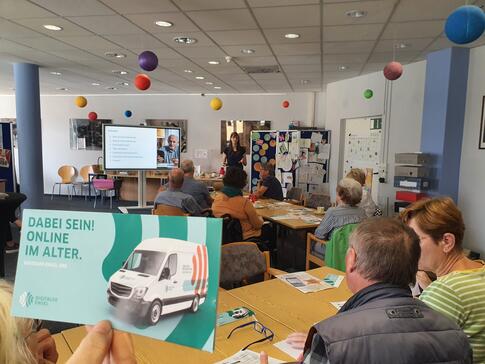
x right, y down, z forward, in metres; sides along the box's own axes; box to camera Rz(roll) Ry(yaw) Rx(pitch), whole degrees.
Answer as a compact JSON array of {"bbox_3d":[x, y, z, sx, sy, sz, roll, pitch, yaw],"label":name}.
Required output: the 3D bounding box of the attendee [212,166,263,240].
[{"bbox_3d":[-0.048,0.443,3.932,0.550,1.220,0.760,3,6,20],"label":"attendee"}]

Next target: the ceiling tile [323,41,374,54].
[{"bbox_3d":[1.276,-1.630,4.412,0.615,0.030,0.600,3,6,12],"label":"ceiling tile"}]

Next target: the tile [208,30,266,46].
[{"bbox_3d":[-0.047,-1.647,4.160,0.620,0.030,0.610,2,6,12],"label":"tile"}]

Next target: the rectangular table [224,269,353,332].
[{"bbox_3d":[0.417,0.937,1.754,0.700,0.740,0.760,-3,7,-35],"label":"rectangular table"}]

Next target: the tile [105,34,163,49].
[{"bbox_3d":[-1.263,-1.698,4.421,0.620,0.030,0.610,2,6,12],"label":"tile"}]

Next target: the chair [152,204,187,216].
[{"bbox_3d":[-0.685,0.617,4.099,0.520,0.810,0.540,4,7,25],"label":"chair"}]

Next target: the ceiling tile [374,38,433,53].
[{"bbox_3d":[1.907,-1.631,4.359,0.620,0.030,0.610,2,6,12],"label":"ceiling tile"}]

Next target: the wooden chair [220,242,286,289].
[{"bbox_3d":[0.088,0.846,2.129,0.570,0.830,0.570,-3,7,-35],"label":"wooden chair"}]

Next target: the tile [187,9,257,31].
[{"bbox_3d":[-0.176,-1.569,3.521,0.615,0.030,0.600,3,6,12],"label":"tile"}]

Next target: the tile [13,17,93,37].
[{"bbox_3d":[-1.979,-1.651,3.908,0.615,0.030,0.600,3,6,12],"label":"tile"}]

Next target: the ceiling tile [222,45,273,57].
[{"bbox_3d":[0.075,-1.684,4.670,0.615,0.030,0.600,3,6,12],"label":"ceiling tile"}]

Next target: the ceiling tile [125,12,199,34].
[{"bbox_3d":[-0.784,-1.612,3.700,0.620,0.030,0.610,2,6,12],"label":"ceiling tile"}]

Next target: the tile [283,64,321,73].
[{"bbox_3d":[0.948,-1.803,5.800,0.620,0.030,0.610,2,6,12],"label":"tile"}]

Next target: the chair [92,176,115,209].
[{"bbox_3d":[-3.037,0.207,8.038,0.480,0.700,0.460,0,6,-15],"label":"chair"}]

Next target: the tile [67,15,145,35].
[{"bbox_3d":[-1.378,-1.624,3.779,0.615,0.030,0.600,3,6,12],"label":"tile"}]

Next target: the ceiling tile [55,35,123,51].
[{"bbox_3d":[-1.853,-1.708,4.482,0.615,0.030,0.600,3,6,12],"label":"ceiling tile"}]

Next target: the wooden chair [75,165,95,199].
[{"bbox_3d":[-3.952,0.017,9.270,0.500,0.810,0.520,0,6,-13],"label":"wooden chair"}]

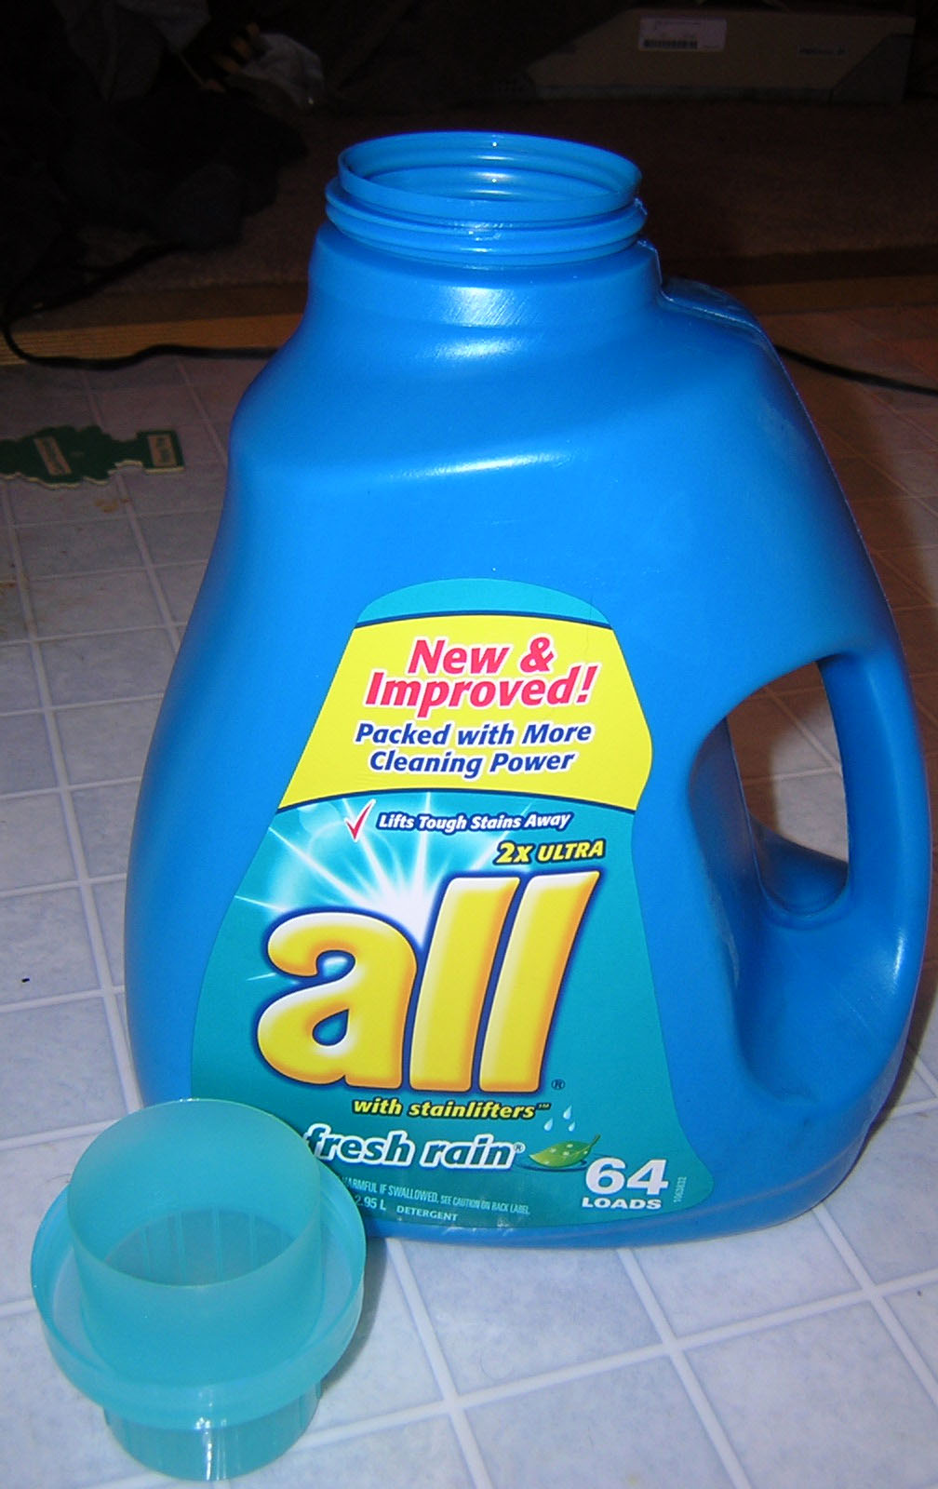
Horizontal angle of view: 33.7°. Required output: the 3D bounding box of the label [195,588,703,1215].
[{"bbox_3d":[0.001,0.043,0.350,0.130,0.180,0.013,2,31,-3],"label":"label"}]

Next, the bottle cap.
[{"bbox_3d":[-0.058,0.120,0.339,0.071,0.067,0.071,3,34,-2],"label":"bottle cap"}]

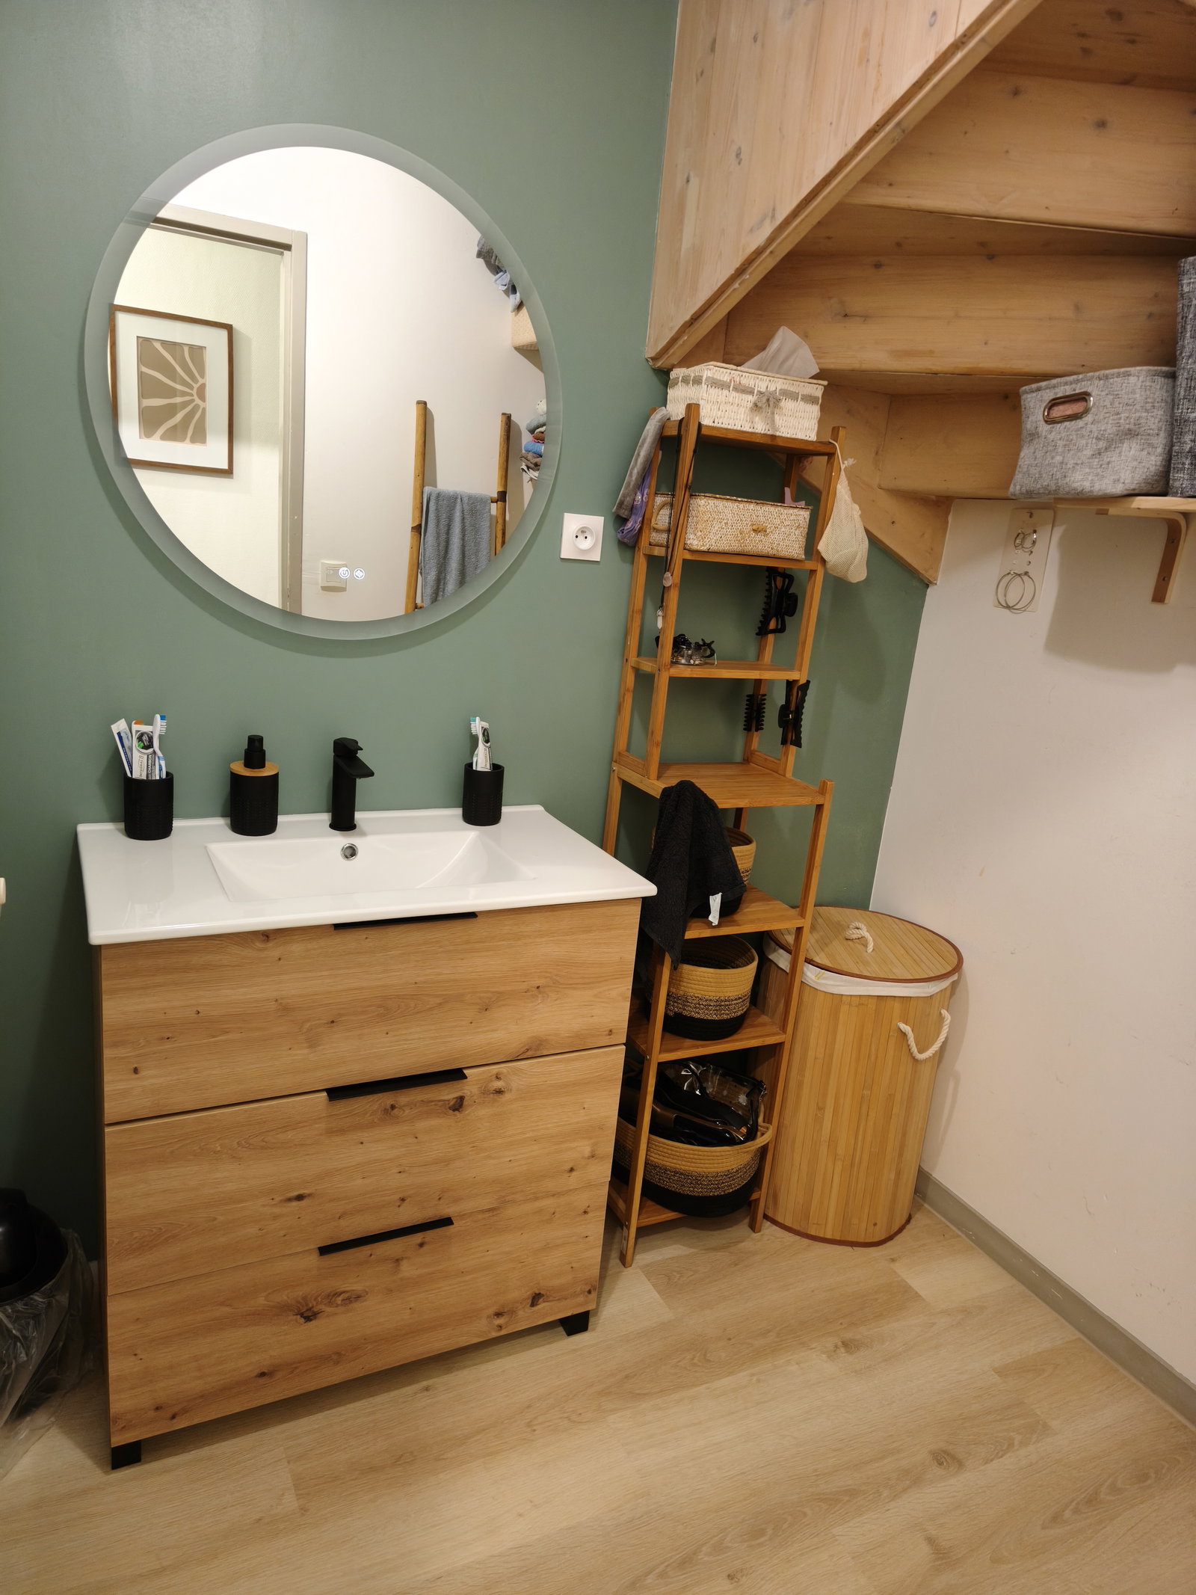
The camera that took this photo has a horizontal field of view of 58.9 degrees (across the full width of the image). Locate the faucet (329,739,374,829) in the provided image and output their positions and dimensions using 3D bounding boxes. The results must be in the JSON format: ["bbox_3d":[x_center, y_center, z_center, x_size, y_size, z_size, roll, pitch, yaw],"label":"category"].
[{"bbox_3d":[-0.410,-0.011,1.769,0.046,0.158,0.143,-2,17,-28],"label":"faucet"}]

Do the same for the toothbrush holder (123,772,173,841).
[{"bbox_3d":[-0.713,0.012,1.683,0.072,0.098,0.072,-2,17,-28],"label":"toothbrush holder"}]

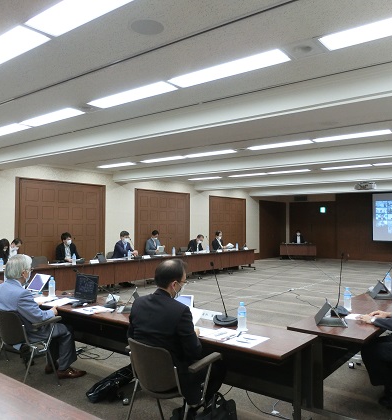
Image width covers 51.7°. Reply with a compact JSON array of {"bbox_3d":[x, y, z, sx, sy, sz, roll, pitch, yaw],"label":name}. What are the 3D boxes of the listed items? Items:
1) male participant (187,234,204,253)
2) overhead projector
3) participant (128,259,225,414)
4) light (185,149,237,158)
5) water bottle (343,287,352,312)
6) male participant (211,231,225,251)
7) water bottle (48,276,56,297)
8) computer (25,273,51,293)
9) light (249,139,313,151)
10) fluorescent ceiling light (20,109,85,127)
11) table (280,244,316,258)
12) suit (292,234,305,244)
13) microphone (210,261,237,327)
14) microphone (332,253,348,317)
[{"bbox_3d":[0.140,1.347,12.503,0.780,1.220,0.550,-1,-2,38],"label":"male participant"},{"bbox_3d":[4.756,-0.670,11.346,0.480,0.200,0.400,-2,-3,37],"label":"overhead projector"},{"bbox_3d":[-0.089,0.995,2.879,0.480,1.280,0.820,-2,-3,37],"label":"participant"},{"bbox_3d":[0.283,-1.135,8.188,1.210,0.060,0.255,-2,-3,37],"label":"light"},{"bbox_3d":[1.451,0.857,3.865,0.067,0.220,0.067,-2,-3,37],"label":"water bottle"},{"bbox_3d":[0.828,1.336,13.397,0.780,1.310,0.550,0,-2,18],"label":"male participant"},{"bbox_3d":[-1.690,0.897,4.750,0.066,0.220,0.066,-1,-2,38],"label":"water bottle"},{"bbox_3d":[-1.953,0.914,5.085,0.320,0.215,0.020,4,-36,41],"label":"computer"},{"bbox_3d":[1.509,-1.169,7.277,1.210,0.060,0.255,-2,-3,37],"label":"light"},{"bbox_3d":[-1.915,-1.232,5.311,1.158,0.070,0.233,-1,-2,38],"label":"fluorescent ceiling light"},{"bbox_3d":[4.372,1.792,17.250,1.520,0.700,0.620,0,-2,15],"label":"table"},{"bbox_3d":[4.572,1.404,17.900,0.530,0.660,0.420,0,-2,15],"label":"suit"},{"bbox_3d":[0.200,0.688,3.325,0.180,0.510,0.260,-2,-3,37],"label":"microphone"},{"bbox_3d":[1.350,0.688,3.775,0.190,0.550,0.180,-2,-3,37],"label":"microphone"}]

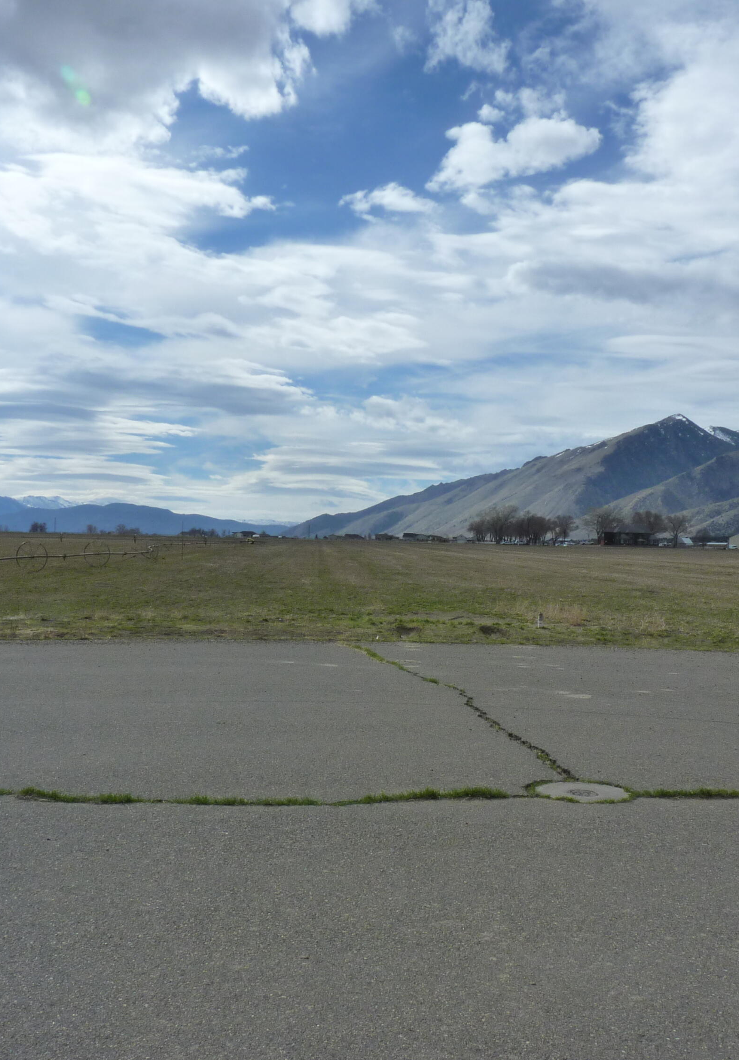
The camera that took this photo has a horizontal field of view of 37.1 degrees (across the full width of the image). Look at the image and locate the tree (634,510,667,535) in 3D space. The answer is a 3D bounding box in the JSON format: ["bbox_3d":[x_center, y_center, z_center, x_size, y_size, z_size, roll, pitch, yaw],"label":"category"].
[{"bbox_3d":[104.510,-0.820,410.000,12.070,13.140,11.230,1,0,0],"label":"tree"}]

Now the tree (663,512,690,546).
[{"bbox_3d":[103.210,-0.190,370.000,8.720,11.860,8.110,1,0,0],"label":"tree"}]

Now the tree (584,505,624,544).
[{"bbox_3d":[83.010,-1.660,390.000,13.780,13.870,12.820,1,0,0],"label":"tree"}]

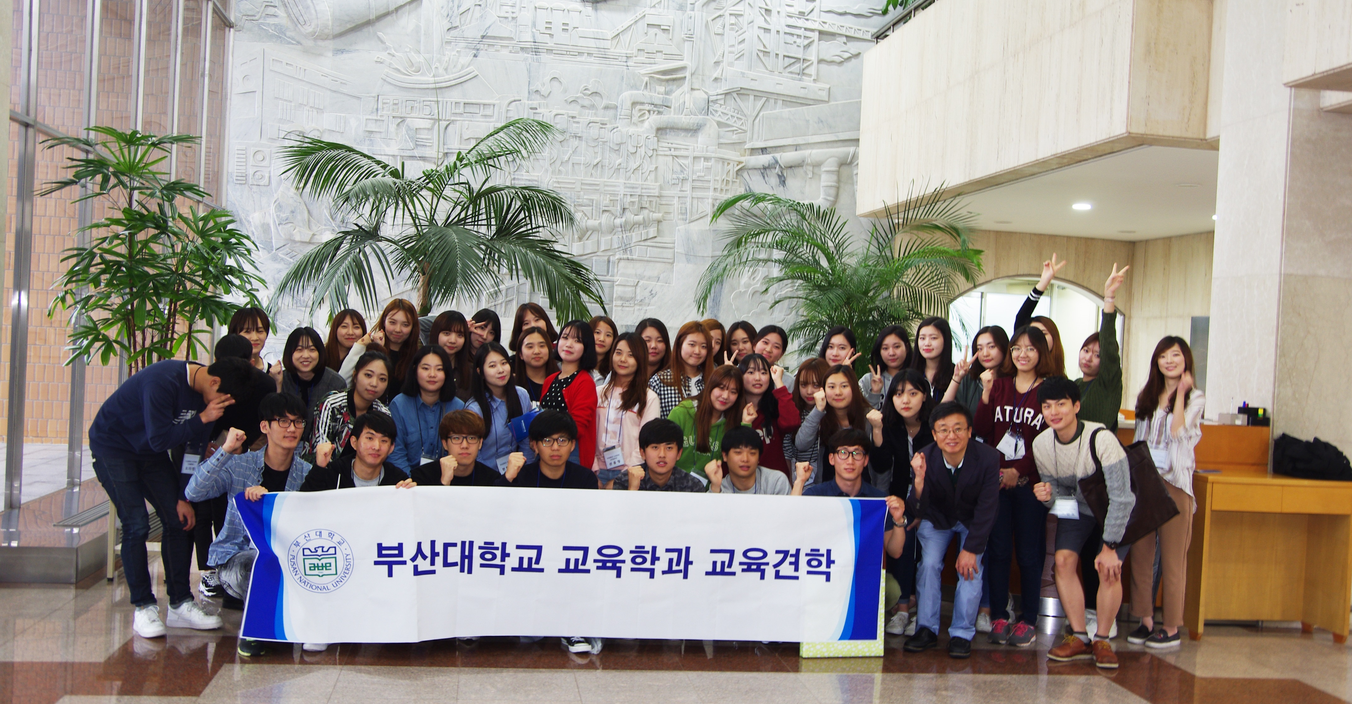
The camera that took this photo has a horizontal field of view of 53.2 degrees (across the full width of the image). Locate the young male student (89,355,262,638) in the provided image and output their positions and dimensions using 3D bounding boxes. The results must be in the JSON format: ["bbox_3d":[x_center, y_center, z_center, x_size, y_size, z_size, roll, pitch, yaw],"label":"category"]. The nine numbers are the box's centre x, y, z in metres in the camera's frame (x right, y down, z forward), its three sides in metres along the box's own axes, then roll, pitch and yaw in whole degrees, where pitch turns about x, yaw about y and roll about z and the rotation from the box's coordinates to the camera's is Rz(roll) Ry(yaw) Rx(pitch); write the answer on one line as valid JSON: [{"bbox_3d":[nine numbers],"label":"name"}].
[{"bbox_3d":[-2.372,0.663,6.420,0.740,1.299,0.470,3,1,31],"label":"young male student"}]

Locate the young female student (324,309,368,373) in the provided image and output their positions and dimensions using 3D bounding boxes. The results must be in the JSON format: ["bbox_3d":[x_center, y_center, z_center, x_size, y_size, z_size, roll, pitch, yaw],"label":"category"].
[{"bbox_3d":[-1.832,0.530,7.458,0.430,1.534,0.300,3,1,-15],"label":"young female student"}]

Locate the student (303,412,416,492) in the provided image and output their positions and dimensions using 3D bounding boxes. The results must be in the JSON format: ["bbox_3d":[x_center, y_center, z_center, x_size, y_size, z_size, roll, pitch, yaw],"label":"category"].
[{"bbox_3d":[-1.490,0.814,6.365,0.580,1.060,0.620,3,1,-11],"label":"student"}]

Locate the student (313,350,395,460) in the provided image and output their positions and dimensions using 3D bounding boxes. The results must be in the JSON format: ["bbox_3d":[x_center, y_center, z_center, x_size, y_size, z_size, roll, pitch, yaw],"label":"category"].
[{"bbox_3d":[-1.623,0.664,6.857,0.450,1.355,0.420,2,1,-23],"label":"student"}]

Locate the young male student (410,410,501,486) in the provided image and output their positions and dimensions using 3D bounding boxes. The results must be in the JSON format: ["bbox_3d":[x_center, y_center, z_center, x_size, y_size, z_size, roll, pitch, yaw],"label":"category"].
[{"bbox_3d":[-1.053,0.826,6.435,0.520,1.103,0.620,3,1,-7],"label":"young male student"}]

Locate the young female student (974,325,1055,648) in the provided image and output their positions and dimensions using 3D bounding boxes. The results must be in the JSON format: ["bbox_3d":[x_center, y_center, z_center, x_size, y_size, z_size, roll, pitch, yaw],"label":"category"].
[{"bbox_3d":[1.779,0.682,7.050,0.440,1.643,0.320,3,1,9],"label":"young female student"}]

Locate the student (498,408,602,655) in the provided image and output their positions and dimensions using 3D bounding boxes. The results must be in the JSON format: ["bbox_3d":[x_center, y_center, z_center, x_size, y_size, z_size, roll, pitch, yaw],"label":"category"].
[{"bbox_3d":[-0.598,0.820,6.420,0.580,1.104,0.720,3,1,-6],"label":"student"}]

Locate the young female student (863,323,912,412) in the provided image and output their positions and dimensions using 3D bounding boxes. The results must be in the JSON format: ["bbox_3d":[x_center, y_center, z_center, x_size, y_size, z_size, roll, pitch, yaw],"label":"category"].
[{"bbox_3d":[1.161,0.646,7.508,0.450,1.593,0.320,3,1,7],"label":"young female student"}]

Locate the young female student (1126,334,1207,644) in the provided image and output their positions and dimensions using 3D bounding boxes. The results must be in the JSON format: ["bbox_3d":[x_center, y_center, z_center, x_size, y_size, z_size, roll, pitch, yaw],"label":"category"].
[{"bbox_3d":[2.605,0.728,7.179,0.400,1.628,0.310,3,1,23],"label":"young female student"}]

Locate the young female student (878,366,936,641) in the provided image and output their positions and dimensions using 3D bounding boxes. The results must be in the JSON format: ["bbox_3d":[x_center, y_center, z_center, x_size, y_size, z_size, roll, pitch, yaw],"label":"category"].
[{"bbox_3d":[1.251,0.785,7.101,0.430,1.370,0.480,3,1,3],"label":"young female student"}]

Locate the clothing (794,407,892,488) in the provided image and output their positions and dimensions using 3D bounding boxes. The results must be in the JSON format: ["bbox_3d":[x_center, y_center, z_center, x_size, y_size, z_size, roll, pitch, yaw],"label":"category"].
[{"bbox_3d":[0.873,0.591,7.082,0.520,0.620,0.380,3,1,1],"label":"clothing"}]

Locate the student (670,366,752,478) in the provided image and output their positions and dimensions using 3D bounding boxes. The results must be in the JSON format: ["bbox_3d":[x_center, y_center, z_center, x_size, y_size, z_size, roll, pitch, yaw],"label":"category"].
[{"bbox_3d":[0.152,0.742,7.056,0.480,1.345,0.480,3,1,-8],"label":"student"}]

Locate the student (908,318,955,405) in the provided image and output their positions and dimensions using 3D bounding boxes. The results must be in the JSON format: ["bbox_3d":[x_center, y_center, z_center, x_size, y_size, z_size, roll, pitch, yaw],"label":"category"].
[{"bbox_3d":[1.411,0.639,7.560,0.430,1.675,0.300,3,1,9],"label":"student"}]

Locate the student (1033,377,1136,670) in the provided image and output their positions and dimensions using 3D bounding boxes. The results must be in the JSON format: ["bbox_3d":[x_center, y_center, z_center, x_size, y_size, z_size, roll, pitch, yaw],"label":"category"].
[{"bbox_3d":[2.002,0.808,6.600,0.500,1.376,0.640,3,1,21],"label":"student"}]

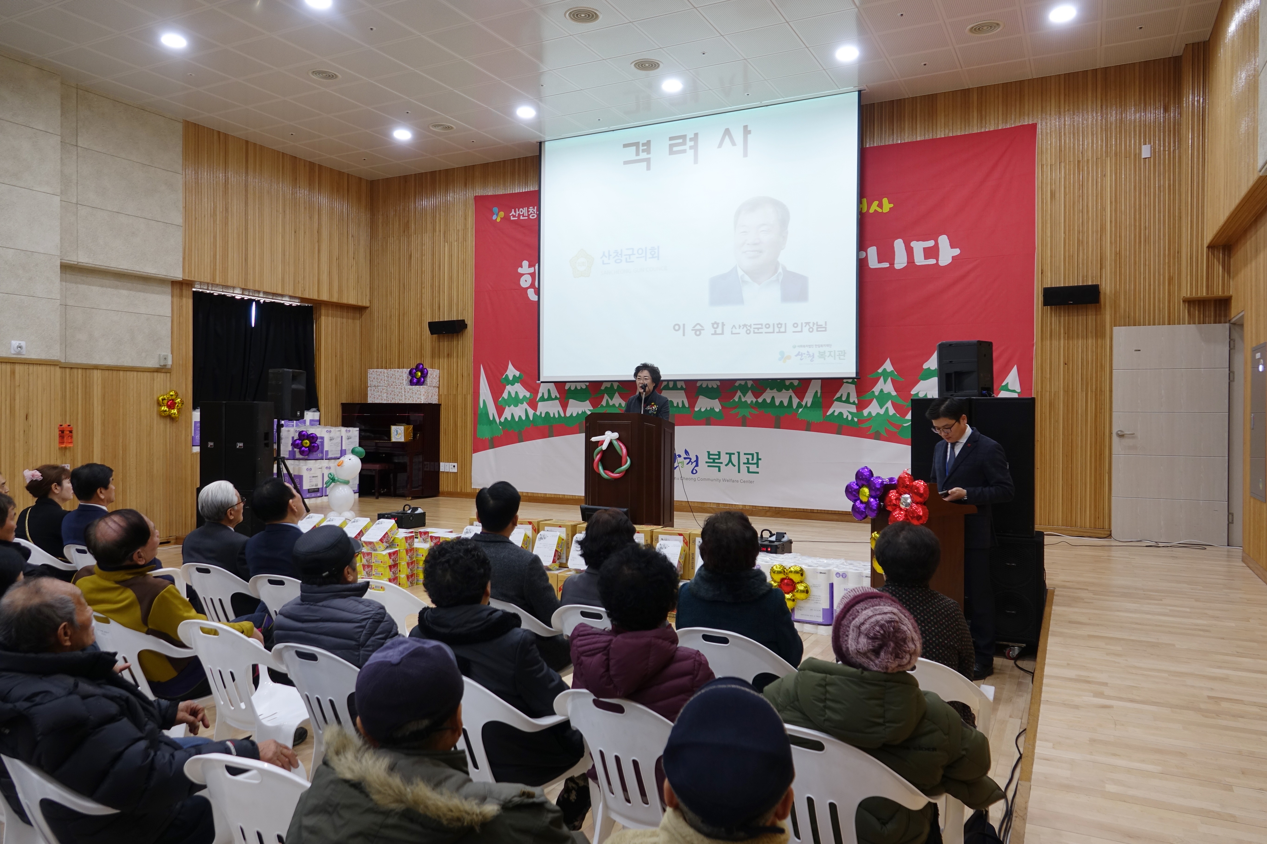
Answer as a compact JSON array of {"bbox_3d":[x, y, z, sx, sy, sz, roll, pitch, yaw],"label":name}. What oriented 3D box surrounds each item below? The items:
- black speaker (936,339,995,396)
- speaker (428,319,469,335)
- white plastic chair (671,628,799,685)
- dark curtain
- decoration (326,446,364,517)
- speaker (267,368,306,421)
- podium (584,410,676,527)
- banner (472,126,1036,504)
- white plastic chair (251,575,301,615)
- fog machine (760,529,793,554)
[{"bbox_3d":[2.729,-0.350,6.950,0.380,0.640,0.400,1,1,43],"label":"black speaker"},{"bbox_3d":[-2.586,-1.301,11.706,0.485,0.170,0.180,1,19,28],"label":"speaker"},{"bbox_3d":[0.447,1.175,3.411,0.560,0.810,0.570,1,1,29],"label":"white plastic chair"},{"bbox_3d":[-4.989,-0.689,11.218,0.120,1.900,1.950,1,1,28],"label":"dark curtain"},{"bbox_3d":[-3.280,0.684,9.600,0.390,0.810,0.340,1,1,23],"label":"decoration"},{"bbox_3d":[-4.245,-0.334,10.350,0.380,0.640,0.400,1,1,12],"label":"speaker"},{"bbox_3d":[-0.071,0.509,8.000,0.800,1.180,0.480,1,1,28],"label":"podium"},{"bbox_3d":[0.882,-1.051,10.019,7.000,4.000,0.050,1,1,28],"label":"banner"},{"bbox_3d":[-1.601,1.127,4.285,0.570,0.800,0.560,1,1,27],"label":"white plastic chair"},{"bbox_3d":[1.076,1.011,6.905,0.335,0.205,0.335,1,0,27],"label":"fog machine"}]

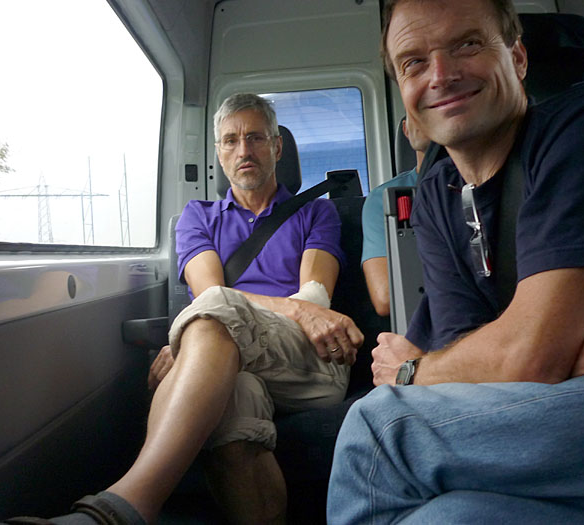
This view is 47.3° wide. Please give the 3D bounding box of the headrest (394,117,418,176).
[{"bbox_3d":[0.428,-0.318,1.920,0.247,0.220,0.115,-4,-5,1],"label":"headrest"}]

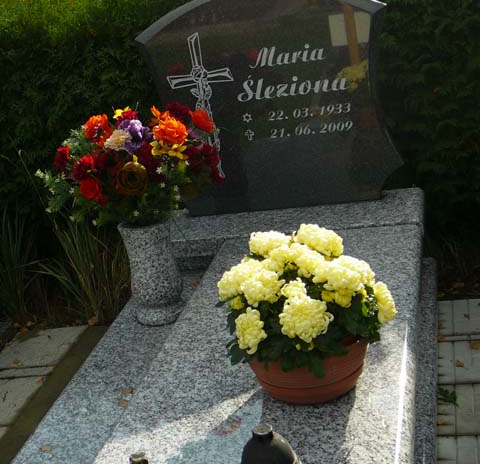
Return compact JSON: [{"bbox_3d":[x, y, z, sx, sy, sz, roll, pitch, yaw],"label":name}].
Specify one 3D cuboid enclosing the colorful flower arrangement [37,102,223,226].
[{"bbox_3d":[-0.328,-0.200,2.690,0.535,0.345,0.410,-5,19,14],"label":"colorful flower arrangement"}]

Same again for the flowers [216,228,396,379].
[{"bbox_3d":[0.138,0.137,1.897,0.370,0.285,0.360,-5,19,14],"label":"flowers"}]

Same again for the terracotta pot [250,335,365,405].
[{"bbox_3d":[0.148,0.269,1.944,0.272,0.118,0.272,-5,19,14],"label":"terracotta pot"}]

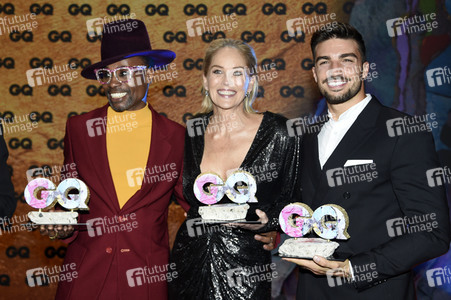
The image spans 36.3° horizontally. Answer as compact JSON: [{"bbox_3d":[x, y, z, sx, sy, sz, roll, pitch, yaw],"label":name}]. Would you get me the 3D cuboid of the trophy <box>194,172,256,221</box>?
[{"bbox_3d":[0.001,0.131,1.970,0.175,0.140,0.060,-2,5,0],"label":"trophy"}]

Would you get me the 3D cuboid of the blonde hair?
[{"bbox_3d":[0.013,-0.241,2.250,0.185,0.245,0.210,3,-3,4],"label":"blonde hair"}]

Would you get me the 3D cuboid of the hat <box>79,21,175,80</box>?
[{"bbox_3d":[-0.335,-0.348,2.310,0.300,0.165,0.335,-9,-2,21],"label":"hat"}]

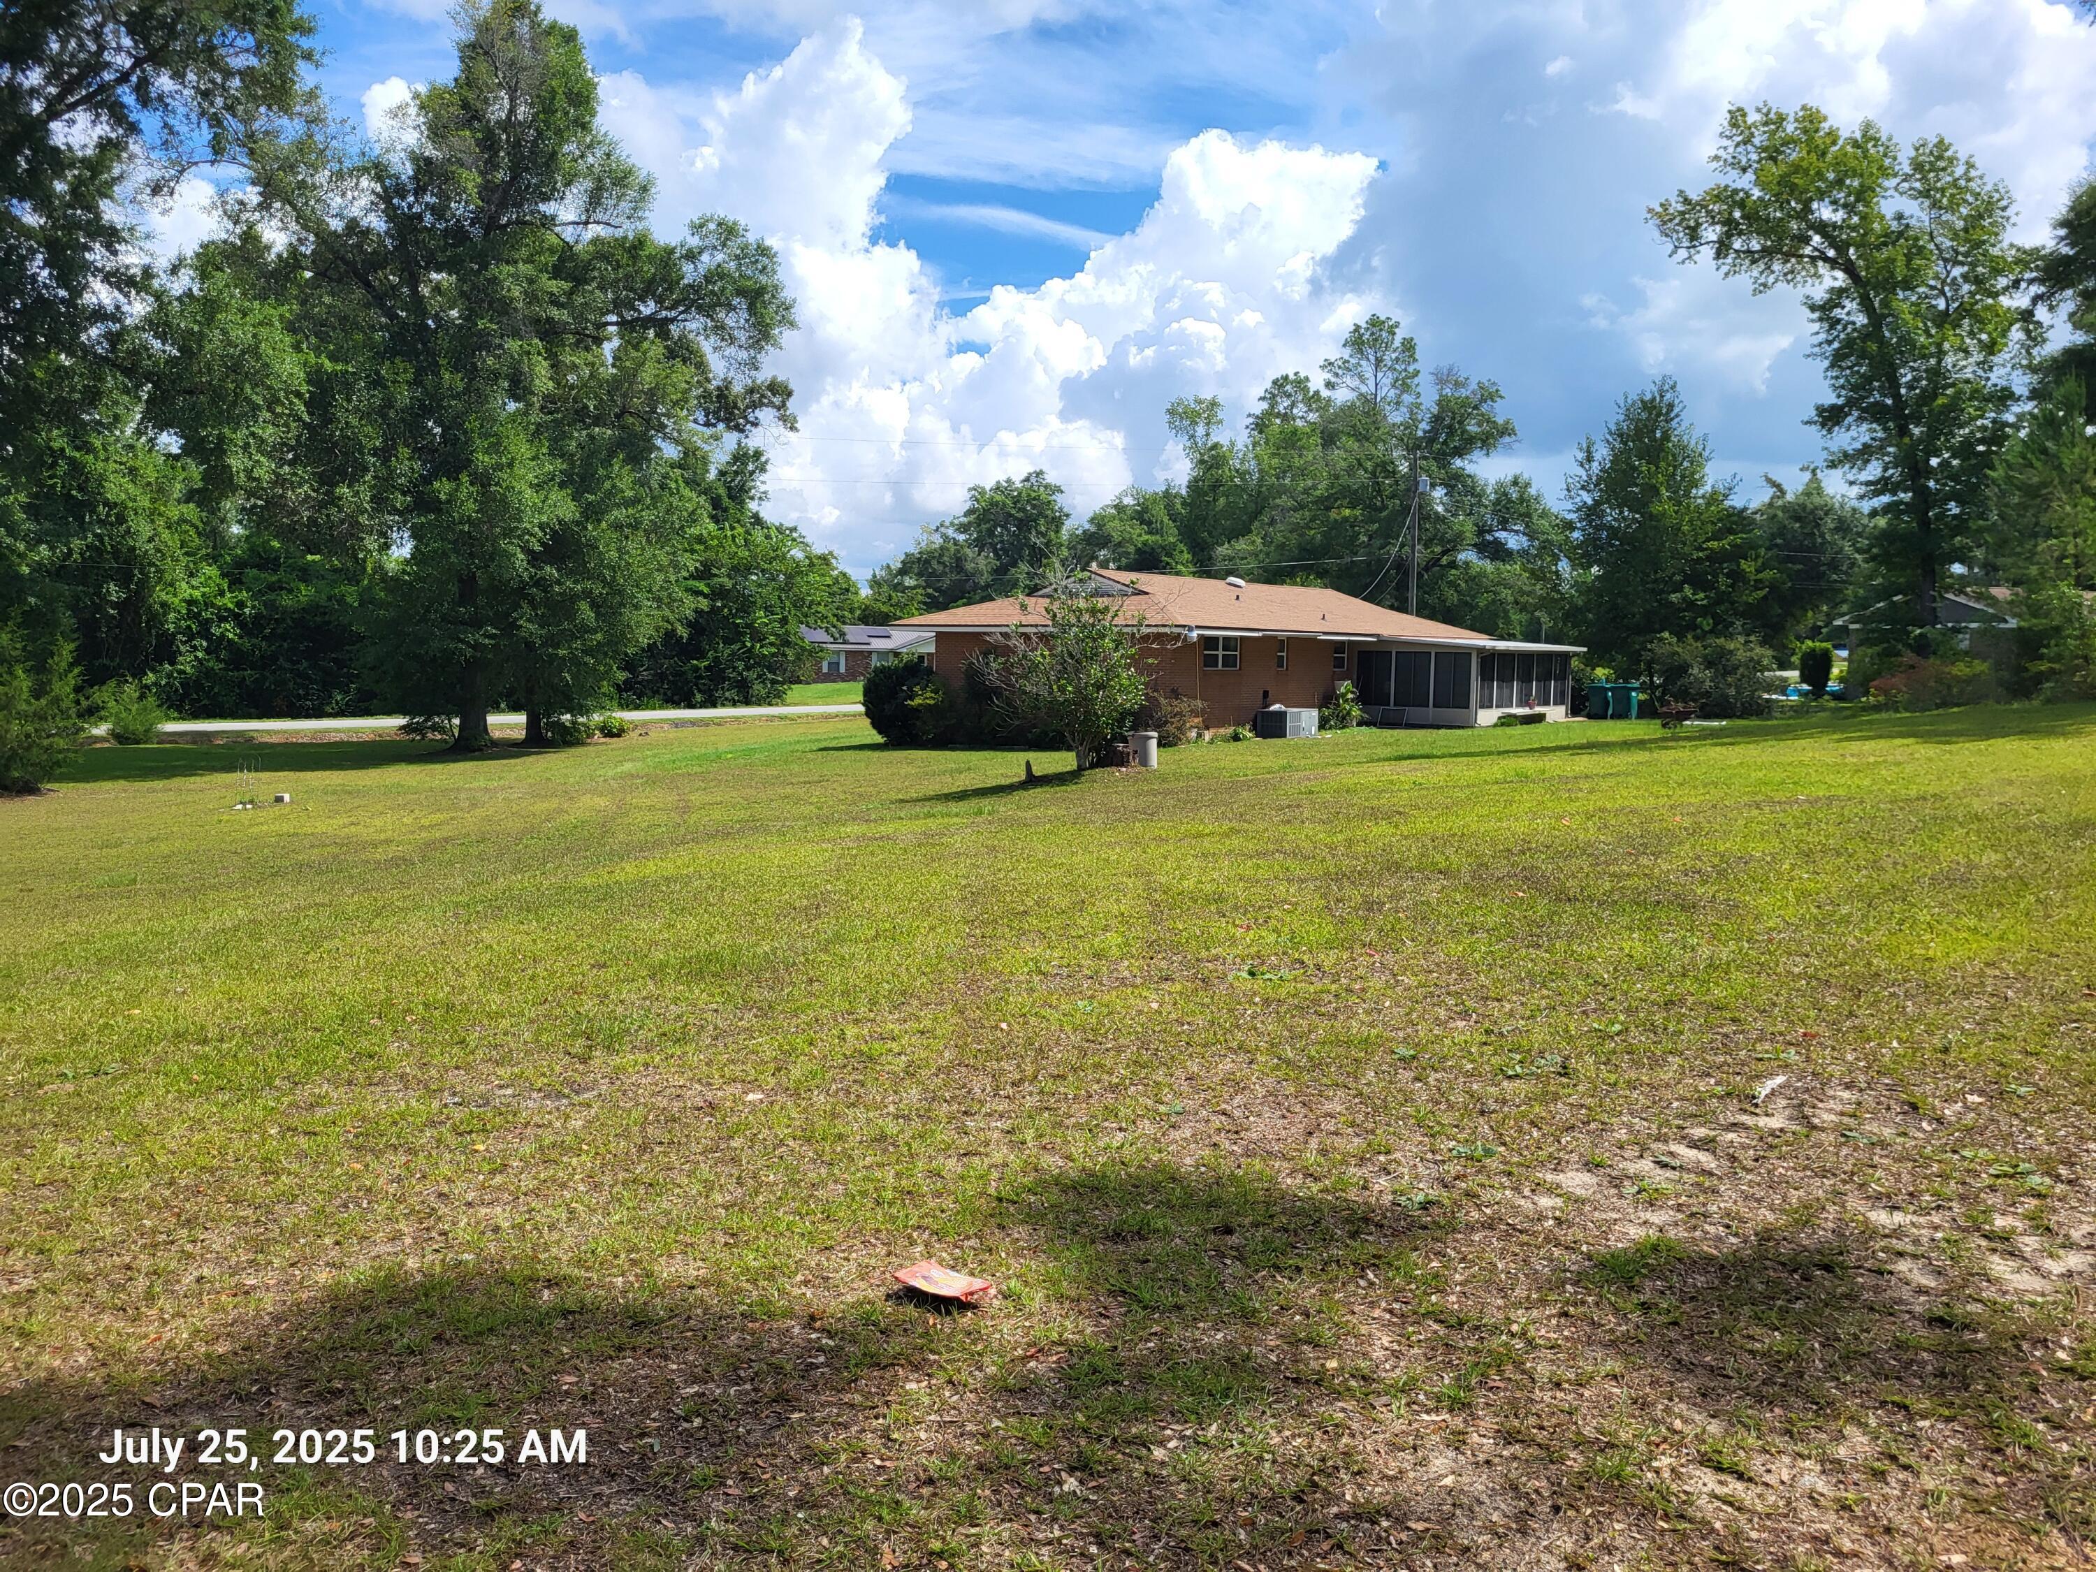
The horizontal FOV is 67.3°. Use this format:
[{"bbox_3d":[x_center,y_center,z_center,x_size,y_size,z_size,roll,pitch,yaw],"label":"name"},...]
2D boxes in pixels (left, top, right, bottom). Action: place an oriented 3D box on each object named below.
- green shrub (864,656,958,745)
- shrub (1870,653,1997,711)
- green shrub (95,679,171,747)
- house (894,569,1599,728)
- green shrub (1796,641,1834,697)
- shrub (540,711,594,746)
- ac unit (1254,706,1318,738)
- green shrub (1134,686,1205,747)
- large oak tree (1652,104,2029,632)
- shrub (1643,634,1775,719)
[{"bbox_3d":[-3.623,-2.242,41.500,2.451,2.372,2.329,1,5,-5],"label":"green shrub"},{"bbox_3d":[28.356,-3.360,50.500,3.577,1.835,2.683,4,6,29],"label":"shrub"},{"bbox_3d":[-27.558,-2.197,47.500,1.924,1.976,1.827,-2,6,-30],"label":"green shrub"},{"bbox_3d":[6.888,-4.034,47.498,12.971,4.277,20.069,5,6,37],"label":"house"},{"bbox_3d":[27.773,-4.208,57.000,1.281,2.070,1.281,3,5,26],"label":"green shrub"},{"bbox_3d":[-13.886,-1.656,45.500,1.539,0.995,1.385,0,5,-17],"label":"shrub"},{"bbox_3d":[6.319,-1.657,41.414,0.902,0.695,1.500,5,6,37],"label":"ac unit"},{"bbox_3d":[2.816,-1.617,36.600,1.633,1.447,1.469,1,5,4],"label":"green shrub"},{"bbox_3d":[26.631,-12.862,53.500,11.499,19.977,10.349,3,5,26],"label":"large oak tree"},{"bbox_3d":[20.954,-3.481,50.000,3.841,2.750,3.073,3,5,23],"label":"shrub"}]

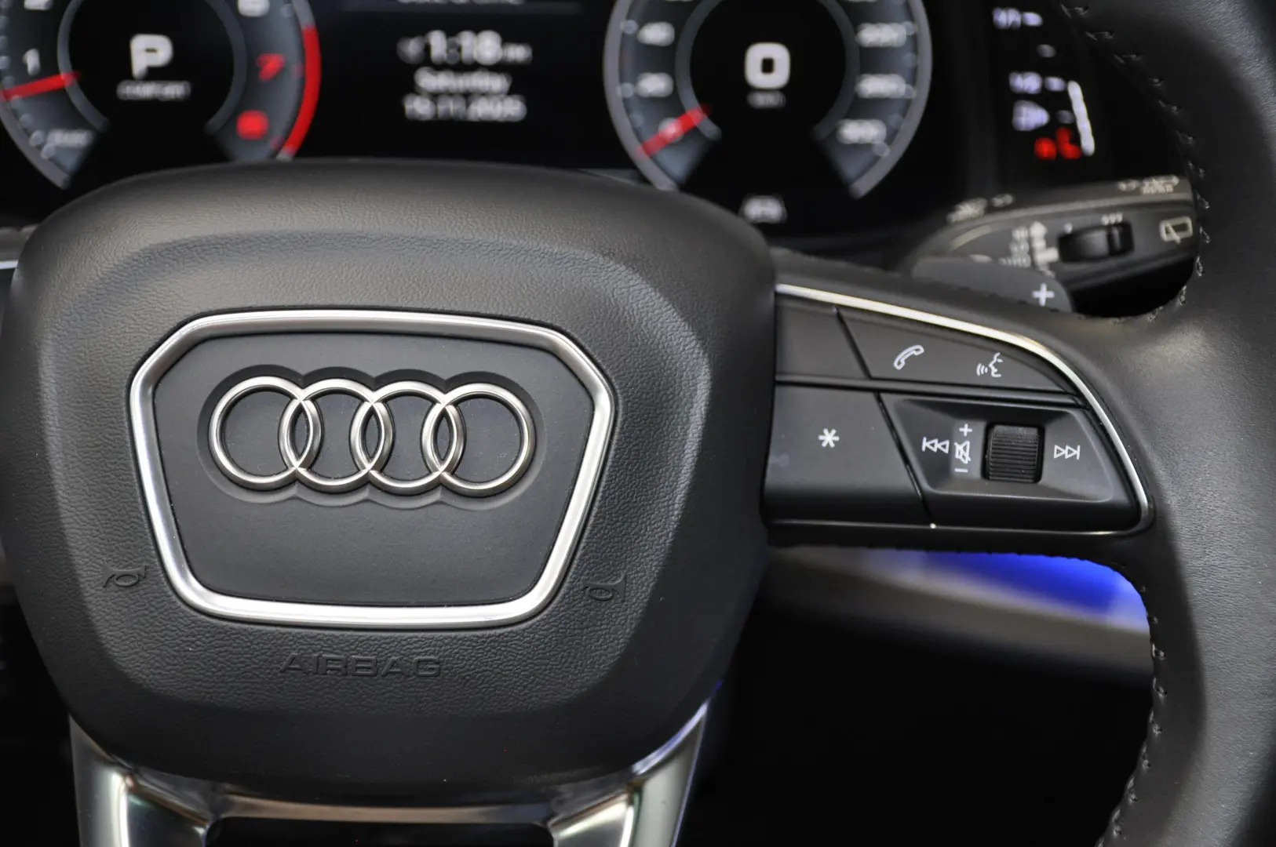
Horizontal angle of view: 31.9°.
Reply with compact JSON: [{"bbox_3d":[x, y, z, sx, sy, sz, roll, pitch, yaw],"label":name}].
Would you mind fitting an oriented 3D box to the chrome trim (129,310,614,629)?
[{"bbox_3d":[-0.051,0.009,0.430,0.093,0.061,0.010,2,1,1],"label":"chrome trim"}]

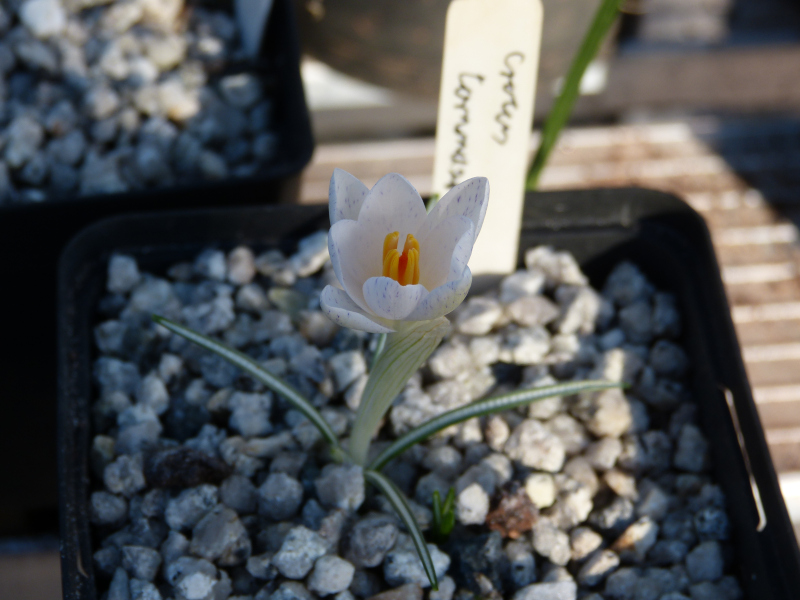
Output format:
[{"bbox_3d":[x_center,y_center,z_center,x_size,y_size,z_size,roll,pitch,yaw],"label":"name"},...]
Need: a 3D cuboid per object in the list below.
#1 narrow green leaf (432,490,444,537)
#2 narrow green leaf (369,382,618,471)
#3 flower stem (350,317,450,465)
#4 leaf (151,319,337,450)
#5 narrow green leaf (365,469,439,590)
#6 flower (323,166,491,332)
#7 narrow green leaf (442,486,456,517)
[{"bbox_3d":[0.006,0.034,0.371,0.002,0.013,0.002,-1,48,5],"label":"narrow green leaf"},{"bbox_3d":[0.016,0.020,0.381,0.045,0.010,0.004,-14,51,-14],"label":"narrow green leaf"},{"bbox_3d":[-0.001,0.016,0.371,0.009,0.038,0.007,11,48,-10],"label":"flower stem"},{"bbox_3d":[-0.026,0.013,0.386,0.041,0.010,0.003,30,54,22],"label":"leaf"},{"bbox_3d":[0.000,0.035,0.369,0.003,0.007,0.028,-17,52,-17],"label":"narrow green leaf"},{"bbox_3d":[0.001,-0.003,0.349,0.025,0.022,0.023,3,49,0],"label":"flower"},{"bbox_3d":[0.008,0.033,0.372,0.002,0.009,0.002,2,49,0],"label":"narrow green leaf"}]

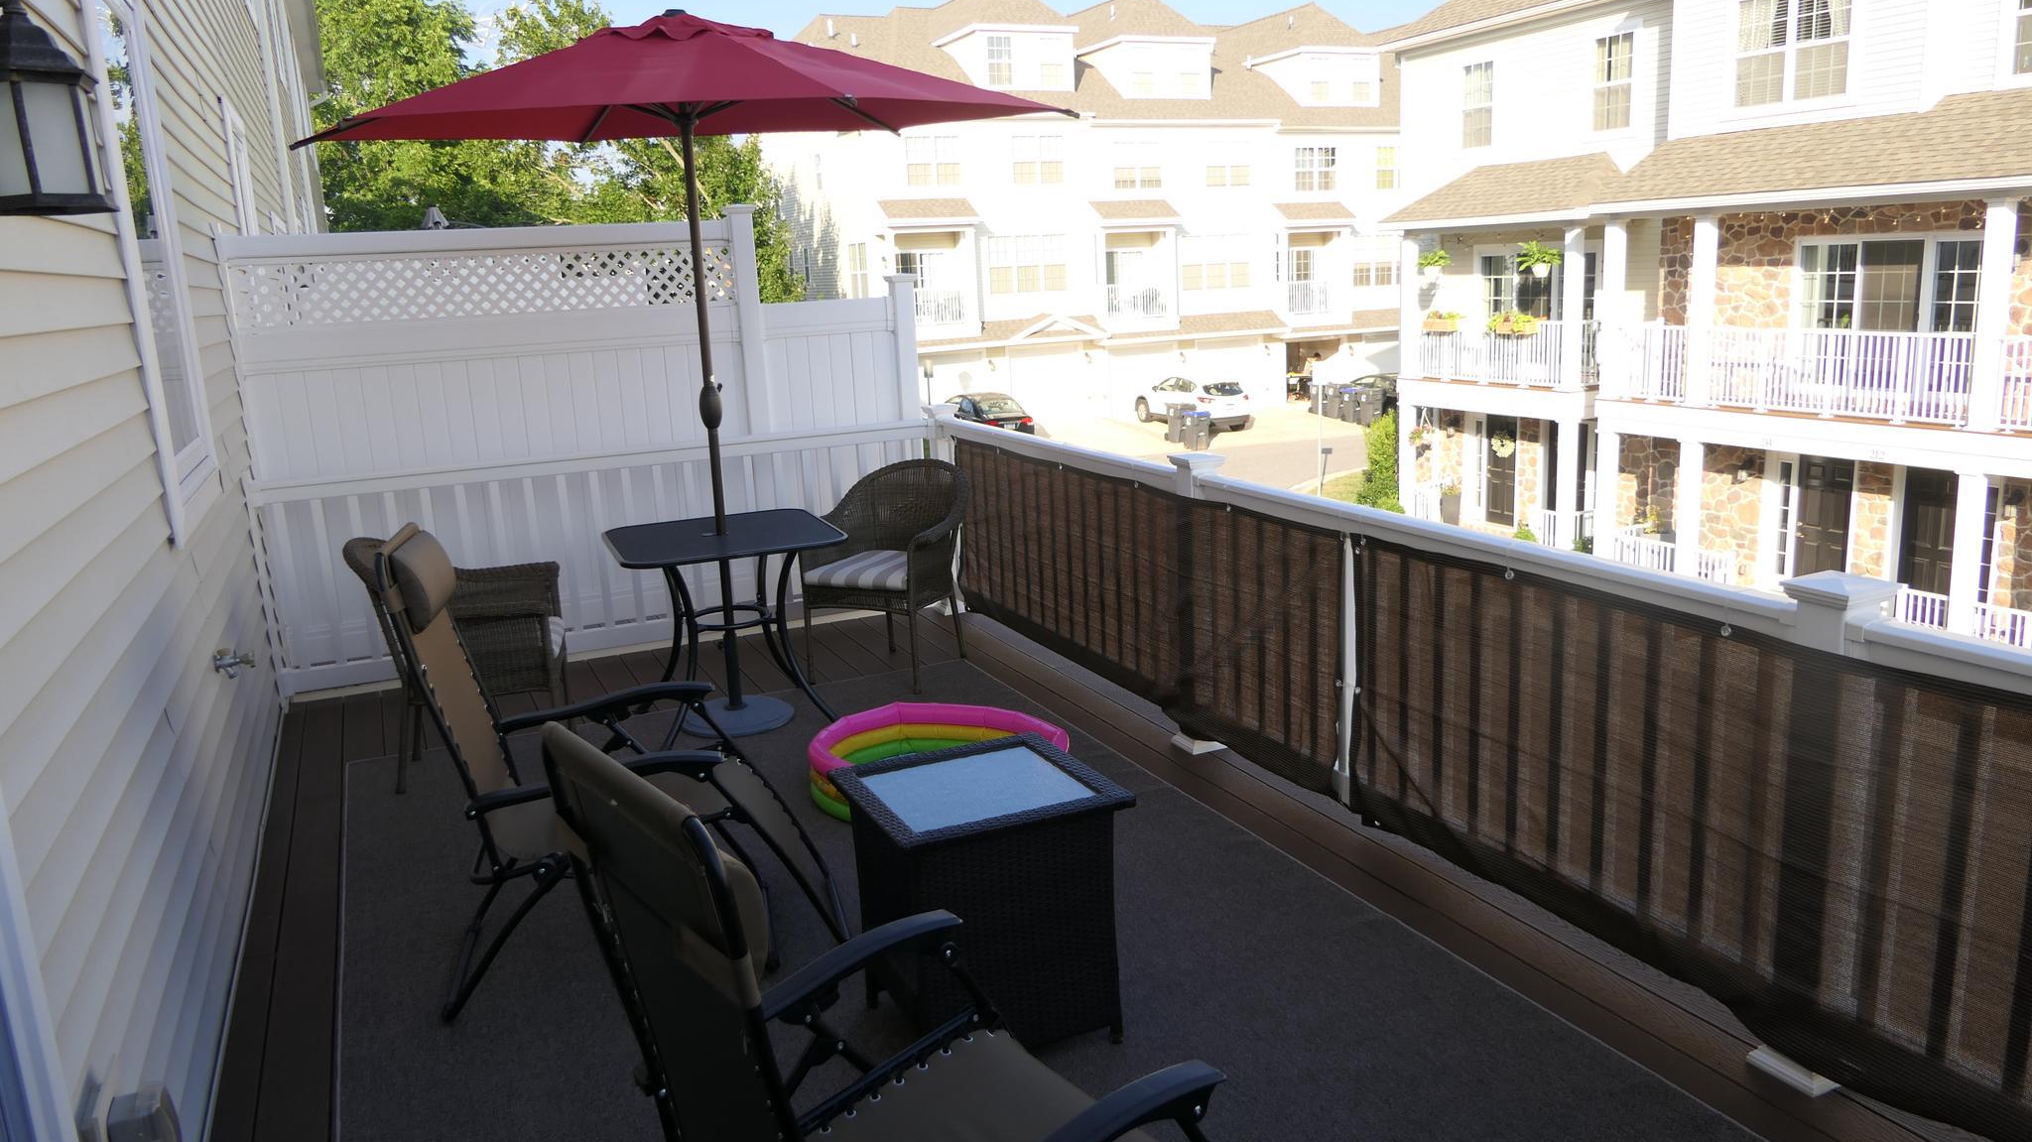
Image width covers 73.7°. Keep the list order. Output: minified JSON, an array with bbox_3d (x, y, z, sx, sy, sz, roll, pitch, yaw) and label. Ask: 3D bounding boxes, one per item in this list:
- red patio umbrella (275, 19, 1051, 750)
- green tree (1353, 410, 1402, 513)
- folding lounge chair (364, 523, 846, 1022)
[{"bbox_3d":[-1.119,-0.664,4.935,2.680,2.600,2.500,-3,13,-2],"label":"red patio umbrella"},{"bbox_3d":[7.030,-2.069,26.505,1.000,2.150,1.000,-9,14,-24],"label":"green tree"},{"bbox_3d":[-0.977,0.395,3.500,0.990,1.150,0.680,-5,13,-10],"label":"folding lounge chair"}]

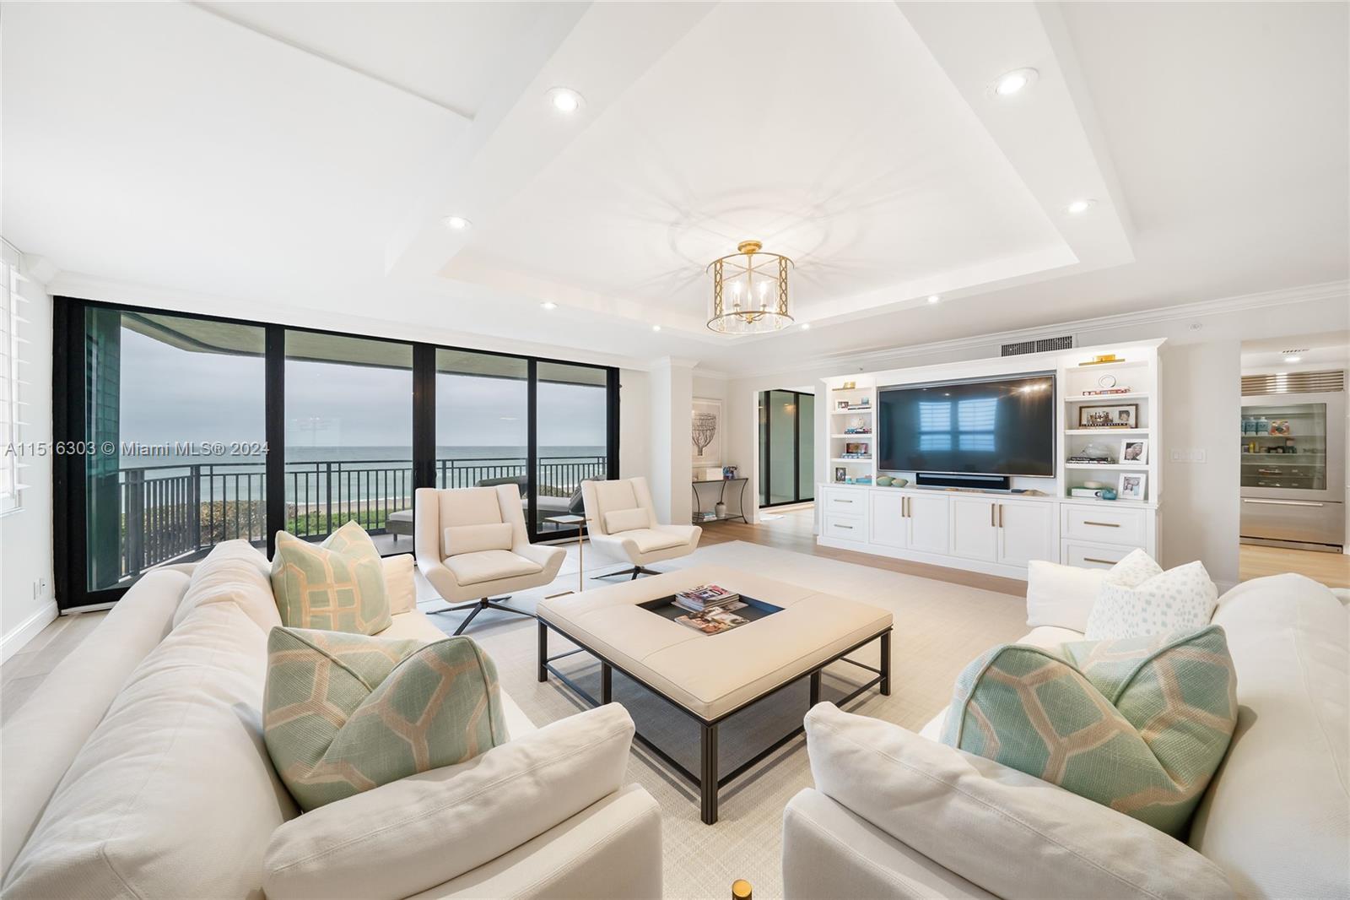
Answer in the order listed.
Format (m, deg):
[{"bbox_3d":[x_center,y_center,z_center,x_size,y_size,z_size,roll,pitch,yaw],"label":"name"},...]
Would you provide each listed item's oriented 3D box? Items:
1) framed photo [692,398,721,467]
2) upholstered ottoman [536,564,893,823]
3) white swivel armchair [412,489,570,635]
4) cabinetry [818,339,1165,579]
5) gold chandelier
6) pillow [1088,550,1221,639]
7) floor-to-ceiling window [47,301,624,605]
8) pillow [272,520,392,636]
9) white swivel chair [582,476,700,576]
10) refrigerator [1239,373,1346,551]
[{"bbox_3d":[0.459,-0.273,7.324,0.982,1.155,0.040,0,1,-40],"label":"framed photo"},{"bbox_3d":[0.190,1.050,2.407,1.300,0.410,1.300,0,1,-41],"label":"upholstered ottoman"},{"bbox_3d":[-1.430,0.779,3.416,0.930,0.935,0.830,0,1,-40],"label":"white swivel armchair"},{"bbox_3d":[3.075,0.166,4.908,0.560,2.140,3.030,0,1,-42],"label":"cabinetry"},{"bbox_3d":[0.554,-1.237,3.311,0.630,0.607,0.630,0,0,0],"label":"gold chandelier"},{"bbox_3d":[2.033,0.648,1.925,0.180,0.440,0.450,17,-8,-29],"label":"pillow"},{"bbox_3d":[-2.799,0.029,5.084,5.030,2.410,0.150,0,1,-40],"label":"floor-to-ceiling window"},{"bbox_3d":[-1.592,0.604,2.084,0.180,0.470,0.470,-18,-10,35],"label":"pillow"},{"bbox_3d":[-0.360,0.774,4.386,0.930,0.930,0.820,0,1,-43],"label":"white swivel chair"},{"bbox_3d":[7.887,0.159,5.909,0.640,2.130,0.920,0,1,-42],"label":"refrigerator"}]

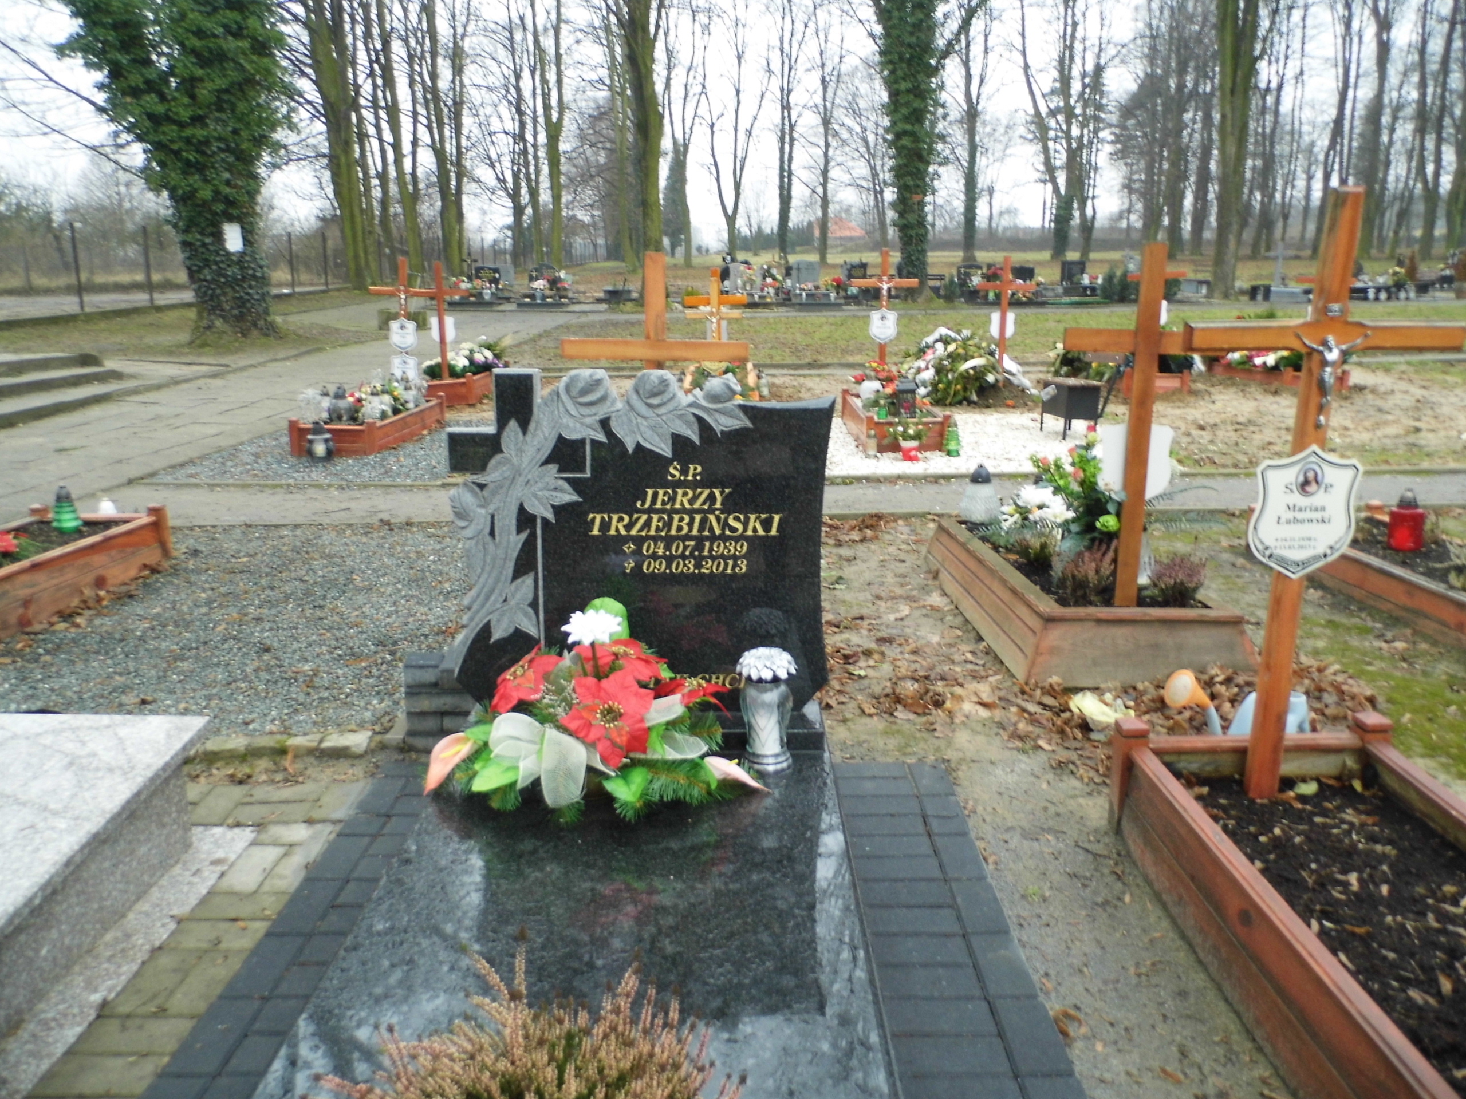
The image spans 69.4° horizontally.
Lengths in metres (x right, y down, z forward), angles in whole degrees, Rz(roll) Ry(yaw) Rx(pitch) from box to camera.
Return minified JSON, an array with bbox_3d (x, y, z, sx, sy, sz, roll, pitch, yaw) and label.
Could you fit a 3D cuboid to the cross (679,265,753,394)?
[{"bbox_3d":[-0.160,-2.102,10.200,0.610,1.250,0.090,-1,14,1],"label":"cross"}]

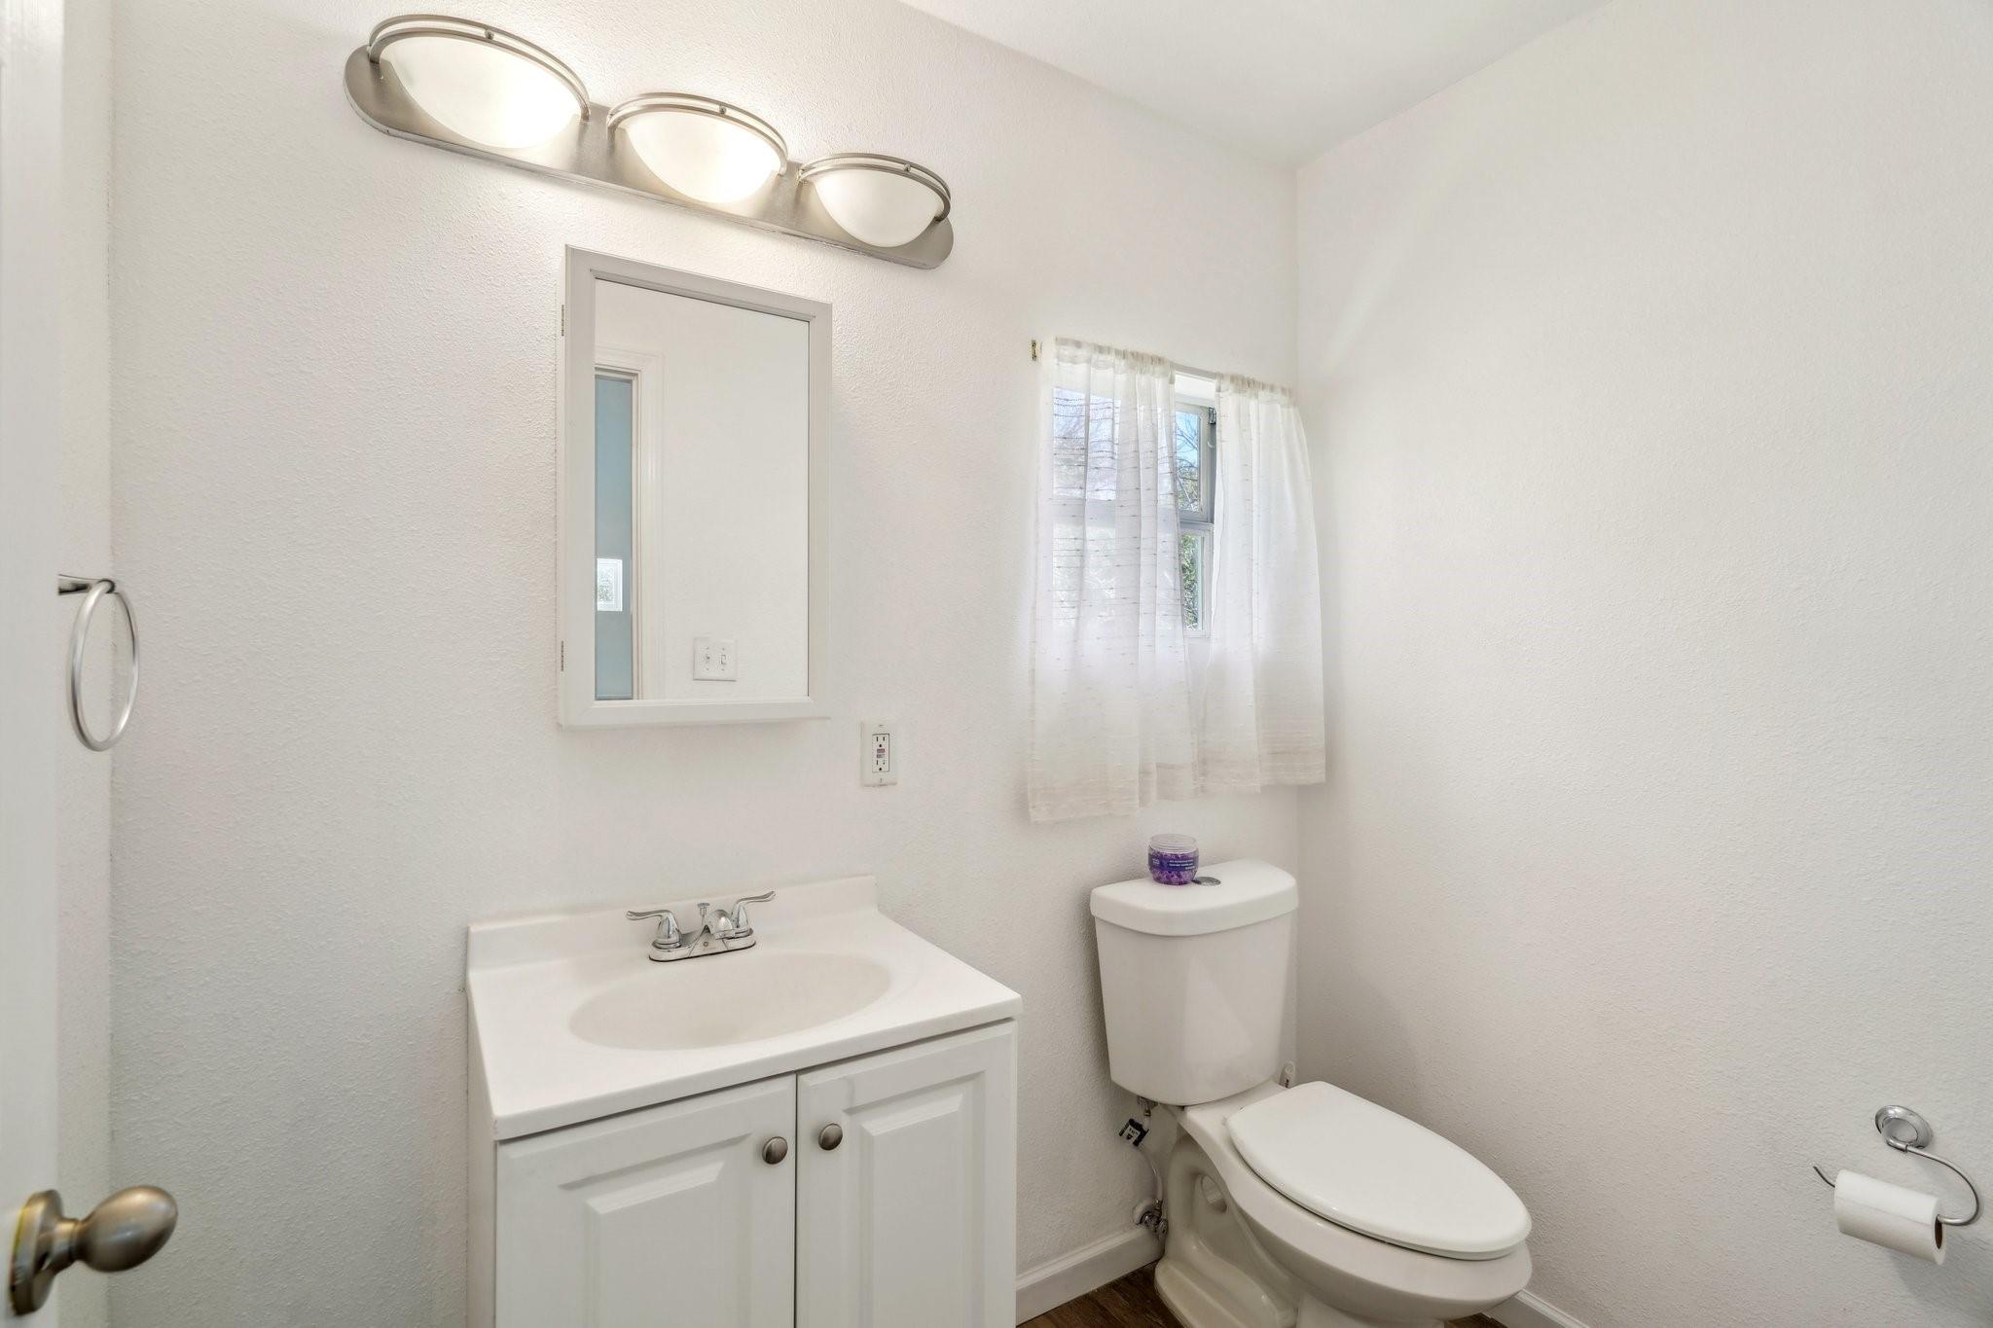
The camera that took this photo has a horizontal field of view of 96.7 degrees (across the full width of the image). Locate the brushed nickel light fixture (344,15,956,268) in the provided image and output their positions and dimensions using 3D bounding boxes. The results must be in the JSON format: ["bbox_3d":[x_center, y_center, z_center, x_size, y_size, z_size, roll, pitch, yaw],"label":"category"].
[{"bbox_3d":[-0.436,-0.765,1.344,0.908,0.142,0.156,0,0,-31],"label":"brushed nickel light fixture"}]

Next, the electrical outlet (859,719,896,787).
[{"bbox_3d":[-0.207,0.159,1.565,0.071,0.116,0.009,0,0,-31],"label":"electrical outlet"}]

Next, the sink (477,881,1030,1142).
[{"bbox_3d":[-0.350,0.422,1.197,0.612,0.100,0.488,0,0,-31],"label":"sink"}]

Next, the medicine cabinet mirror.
[{"bbox_3d":[-0.455,-0.243,1.352,0.382,0.660,0.117,0,0,-31],"label":"medicine cabinet mirror"}]

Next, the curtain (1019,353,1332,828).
[{"bbox_3d":[0.413,-0.173,1.894,0.790,0.930,0.080,0,0,-31],"label":"curtain"}]

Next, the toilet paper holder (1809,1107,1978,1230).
[{"bbox_3d":[1.263,0.701,1.246,0.066,0.142,0.167,0,0,-33],"label":"toilet paper holder"}]

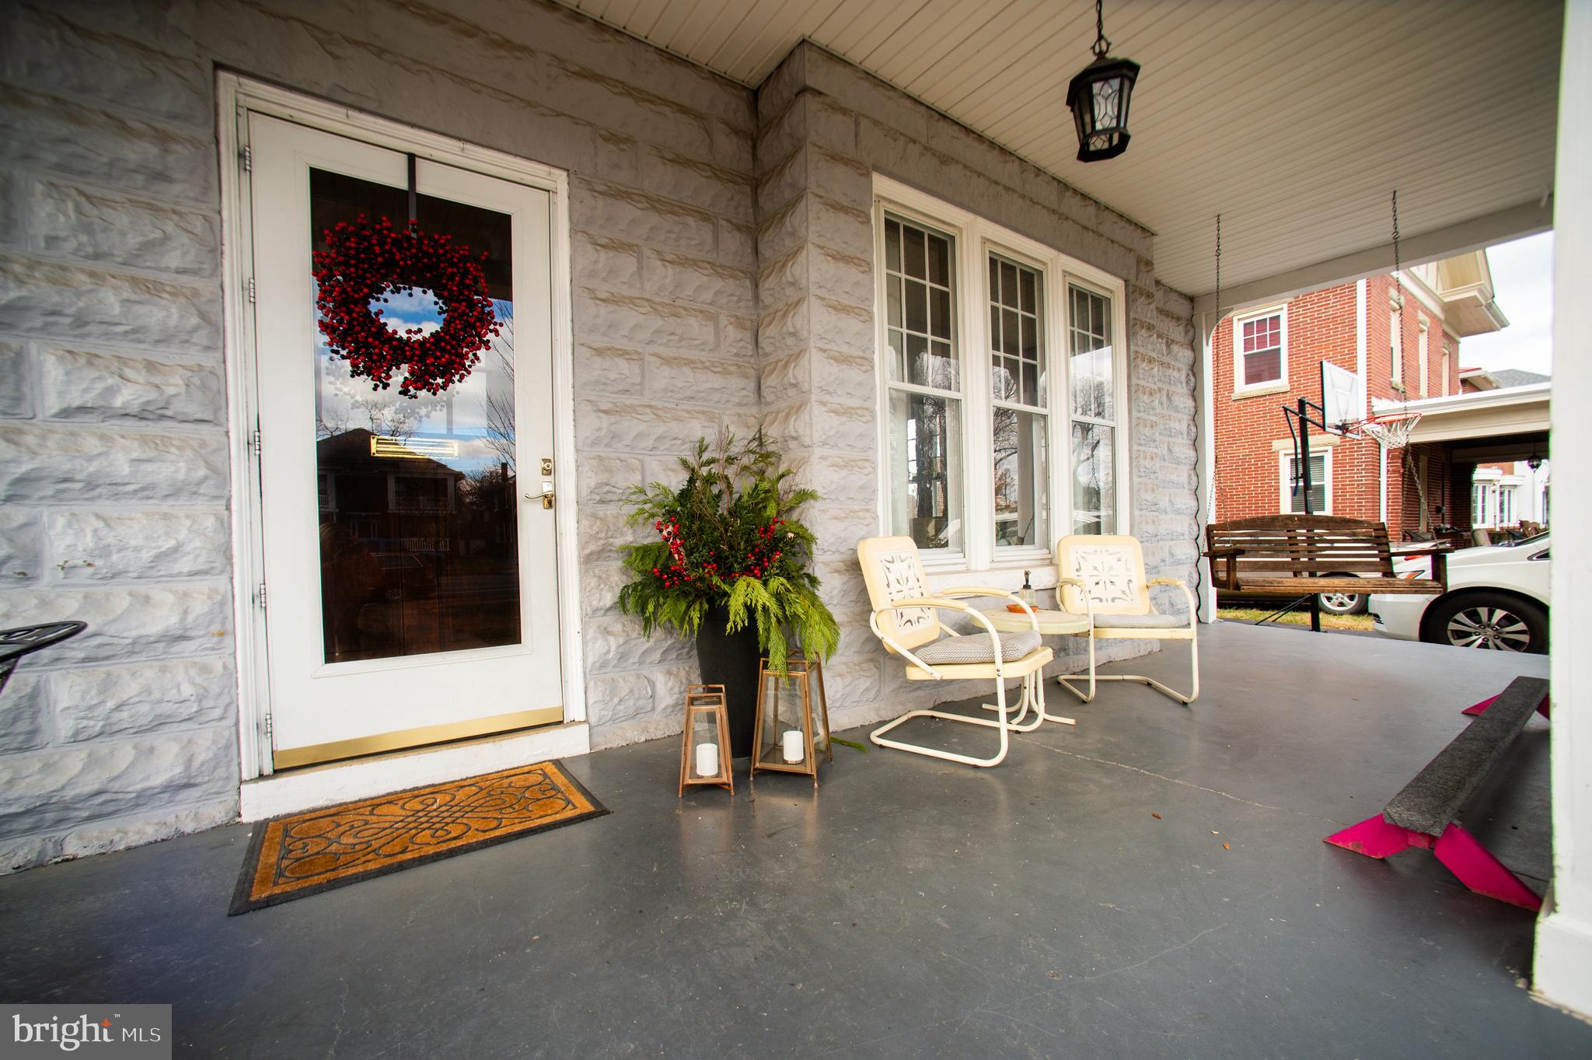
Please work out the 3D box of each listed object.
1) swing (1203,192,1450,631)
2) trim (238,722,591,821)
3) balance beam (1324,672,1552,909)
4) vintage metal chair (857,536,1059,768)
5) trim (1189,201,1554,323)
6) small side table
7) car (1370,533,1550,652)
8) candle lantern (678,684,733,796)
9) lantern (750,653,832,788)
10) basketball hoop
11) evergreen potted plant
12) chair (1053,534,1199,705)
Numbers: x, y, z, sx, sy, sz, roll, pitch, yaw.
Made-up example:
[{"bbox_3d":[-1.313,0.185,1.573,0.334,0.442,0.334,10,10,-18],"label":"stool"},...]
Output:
[{"bbox_3d":[3.250,-0.835,3.880,1.080,2.430,0.680,-1,1,20],"label":"swing"},{"bbox_3d":[-1.348,0.863,2.321,1.090,0.125,0.140,-1,1,-33],"label":"trim"},{"bbox_3d":[2.446,0.781,2.180,2.150,0.165,0.390,-1,1,-35],"label":"balance beam"},{"bbox_3d":[0.673,0.466,2.610,0.660,0.845,0.530,0,1,37],"label":"vintage metal chair"},{"bbox_3d":[4.186,-1.990,4.607,0.180,0.190,2.200,-1,1,-35],"label":"trim"},{"bbox_3d":[1.093,0.642,2.905,0.520,0.470,0.520,-1,1,-35],"label":"small side table"},{"bbox_3d":[7.749,0.382,4.649,2.000,1.740,5.100,-1,1,-35],"label":"car"},{"bbox_3d":[-0.315,0.739,2.204,0.185,0.345,0.185,-1,1,-5],"label":"candle lantern"},{"bbox_3d":[-0.012,0.683,2.311,0.245,0.440,0.245,-1,1,17],"label":"lantern"},{"bbox_3d":[6.445,-1.037,6.700,0.470,0.370,0.520,-1,1,-35],"label":"basketball hoop"},{"bbox_3d":[-0.270,0.255,2.500,0.850,1.290,0.800,-1,1,0],"label":"evergreen potted plant"},{"bbox_3d":[1.707,0.443,3.259,0.530,0.840,0.660,-1,1,8],"label":"chair"}]

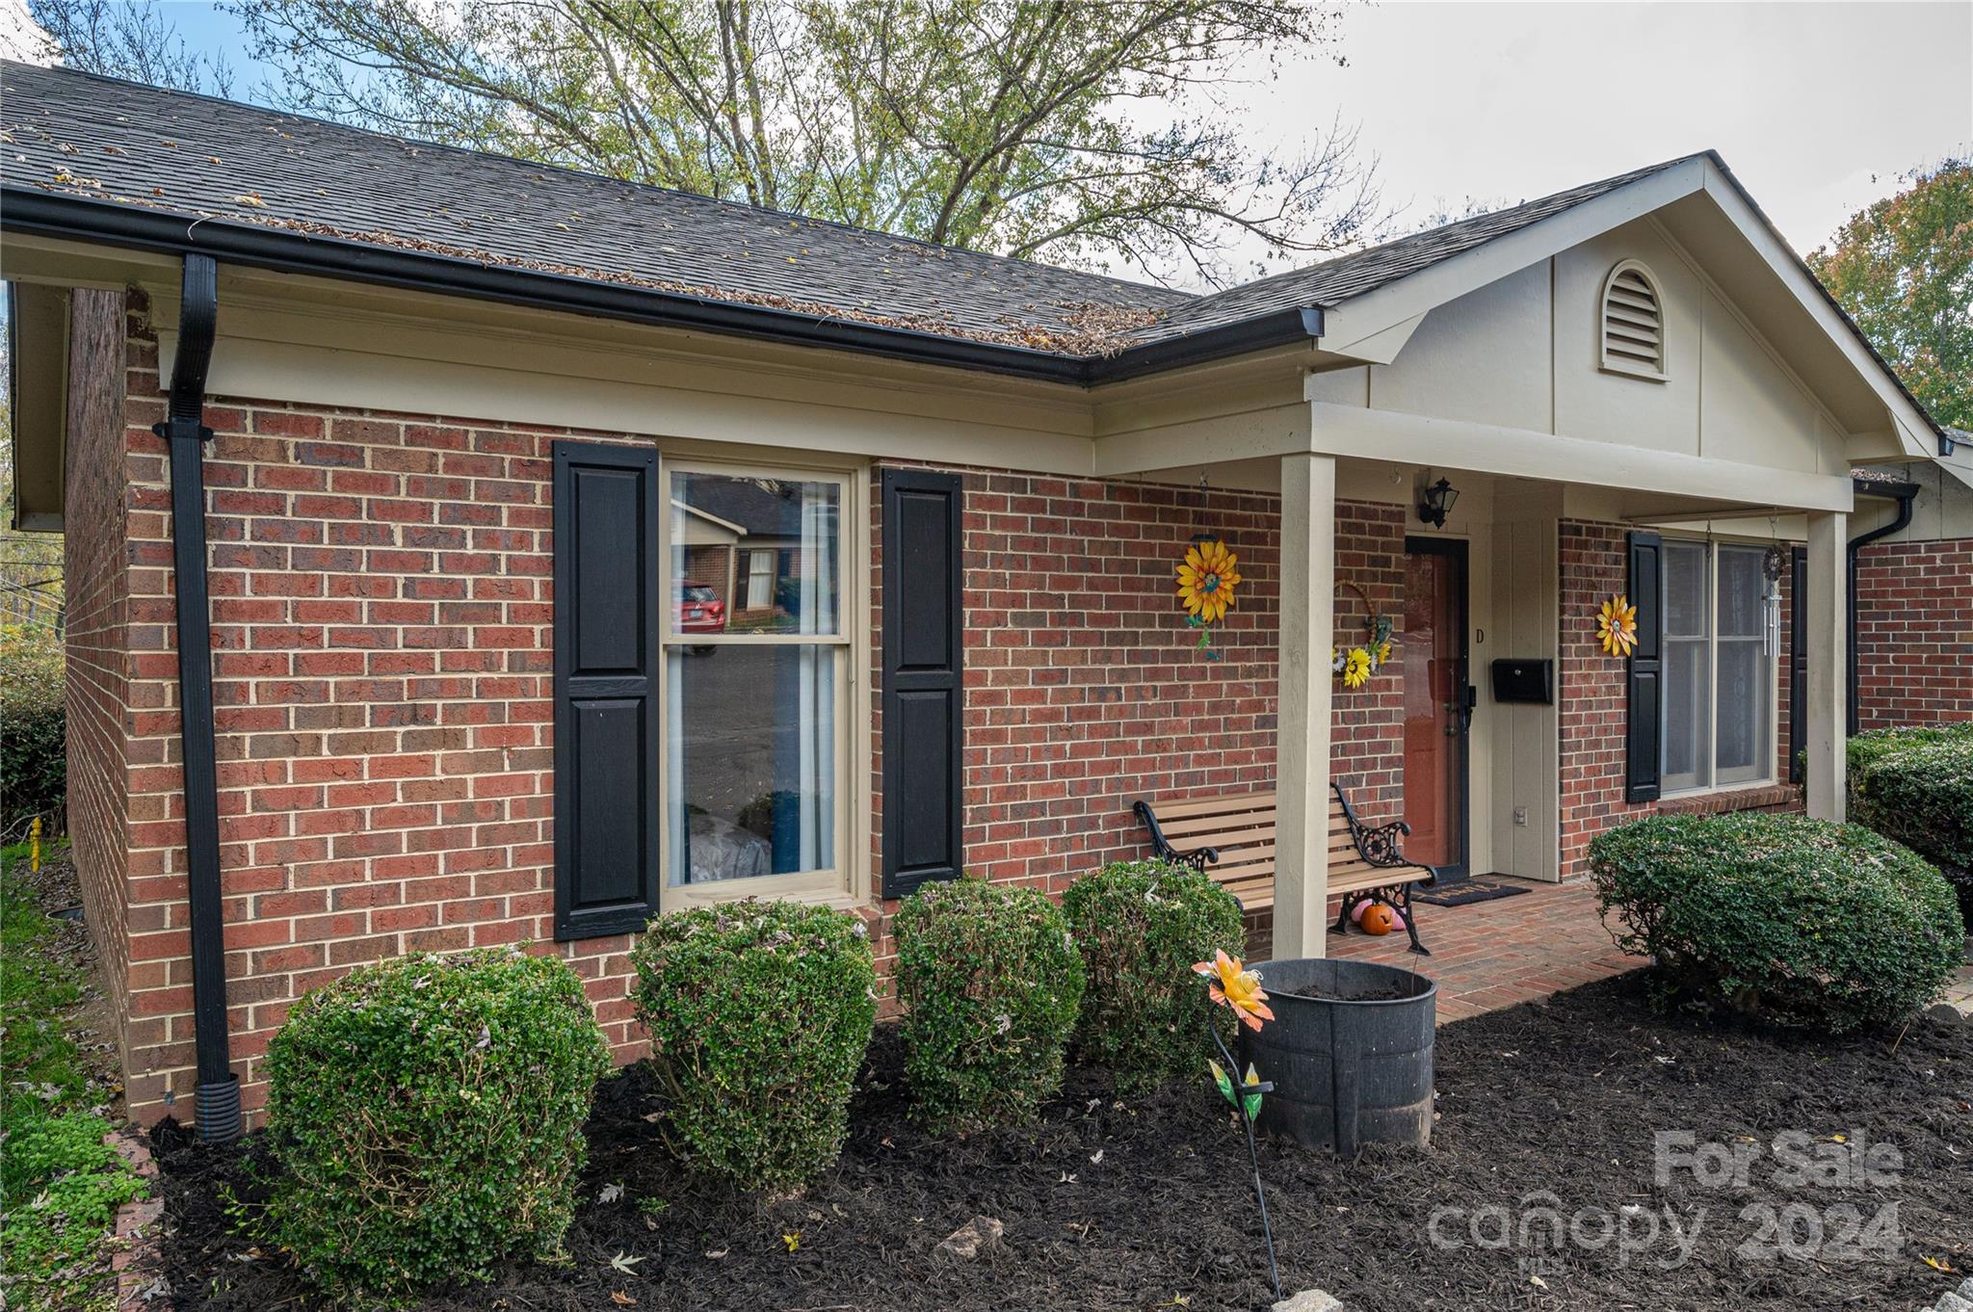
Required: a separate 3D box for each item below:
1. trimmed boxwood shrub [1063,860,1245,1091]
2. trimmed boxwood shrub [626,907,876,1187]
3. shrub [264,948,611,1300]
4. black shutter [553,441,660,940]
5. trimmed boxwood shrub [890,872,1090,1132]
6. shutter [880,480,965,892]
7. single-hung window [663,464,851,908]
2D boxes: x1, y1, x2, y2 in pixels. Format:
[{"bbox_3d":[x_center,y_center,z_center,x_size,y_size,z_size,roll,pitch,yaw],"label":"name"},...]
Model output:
[{"bbox_3d":[0.569,1.078,4.318,0.570,0.696,0.558,0,1,0],"label":"trimmed boxwood shrub"},{"bbox_3d":[-0.647,1.081,3.525,0.632,0.705,0.619,0,1,0],"label":"trimmed boxwood shrub"},{"bbox_3d":[-1.341,1.101,3.110,0.762,0.674,0.747,0,1,-34],"label":"shrub"},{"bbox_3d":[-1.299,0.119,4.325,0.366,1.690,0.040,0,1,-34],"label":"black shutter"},{"bbox_3d":[0.007,1.079,3.945,0.550,0.701,0.539,0,1,0],"label":"trimmed boxwood shrub"},{"bbox_3d":[-0.251,0.111,5.023,0.370,1.690,0.040,0,1,-34],"label":"shutter"},{"bbox_3d":[-0.839,0.105,4.728,0.800,1.650,0.100,0,1,-34],"label":"single-hung window"}]

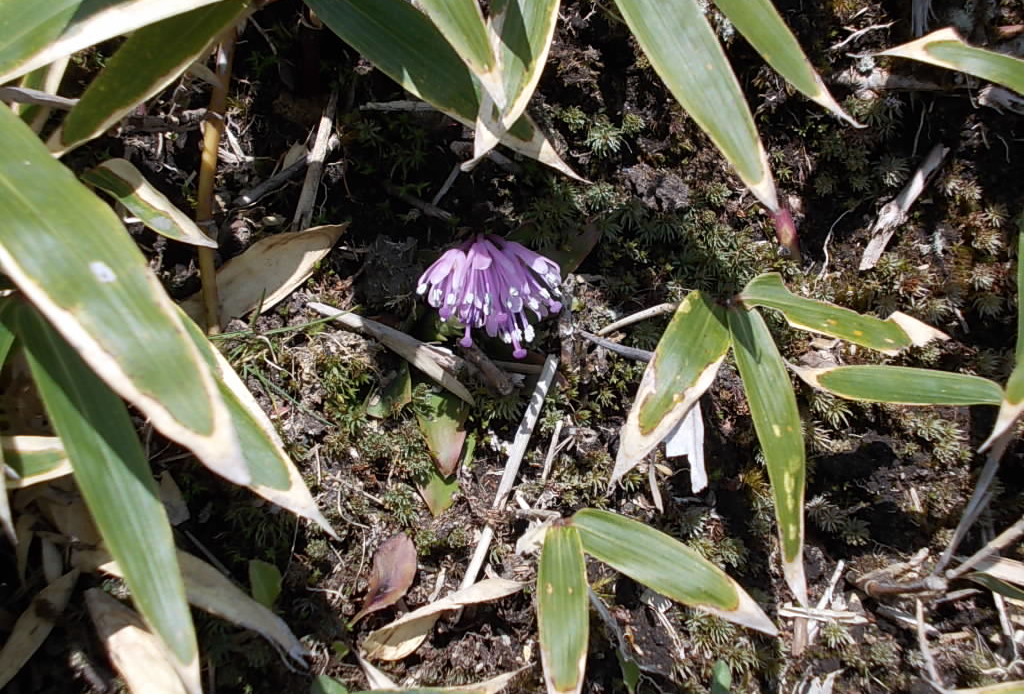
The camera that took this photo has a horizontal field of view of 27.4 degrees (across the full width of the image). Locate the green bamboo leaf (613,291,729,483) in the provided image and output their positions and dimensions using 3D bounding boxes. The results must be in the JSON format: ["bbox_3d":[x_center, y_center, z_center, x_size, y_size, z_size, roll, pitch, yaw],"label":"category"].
[{"bbox_3d":[0.054,0.015,0.719,0.022,0.010,0.076,31,84,17],"label":"green bamboo leaf"}]

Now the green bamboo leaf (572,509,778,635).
[{"bbox_3d":[0.054,0.076,0.695,0.078,0.010,0.018,29,63,0],"label":"green bamboo leaf"}]

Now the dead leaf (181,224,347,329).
[{"bbox_3d":[-0.090,-0.026,0.762,0.070,0.011,0.022,-27,66,-4],"label":"dead leaf"}]

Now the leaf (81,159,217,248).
[{"bbox_3d":[-0.127,-0.049,0.735,0.054,0.009,0.015,29,54,0],"label":"leaf"}]

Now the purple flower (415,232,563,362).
[{"bbox_3d":[-0.007,-0.016,0.650,0.045,0.037,0.041,0,46,0],"label":"purple flower"}]

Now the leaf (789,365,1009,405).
[{"bbox_3d":[0.118,0.011,0.641,0.064,0.009,0.014,7,57,8],"label":"leaf"}]

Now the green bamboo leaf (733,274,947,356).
[{"bbox_3d":[0.104,-0.011,0.661,0.067,0.011,0.017,10,57,-4],"label":"green bamboo leaf"}]

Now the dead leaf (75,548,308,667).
[{"bbox_3d":[-0.095,0.077,0.624,0.074,0.014,0.020,26,60,2],"label":"dead leaf"}]

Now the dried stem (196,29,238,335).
[{"bbox_3d":[-0.100,-0.053,0.718,0.008,0.127,0.006,6,39,-4],"label":"dried stem"}]

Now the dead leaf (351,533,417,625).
[{"bbox_3d":[-0.038,0.070,0.629,0.015,0.007,0.030,24,75,15],"label":"dead leaf"}]

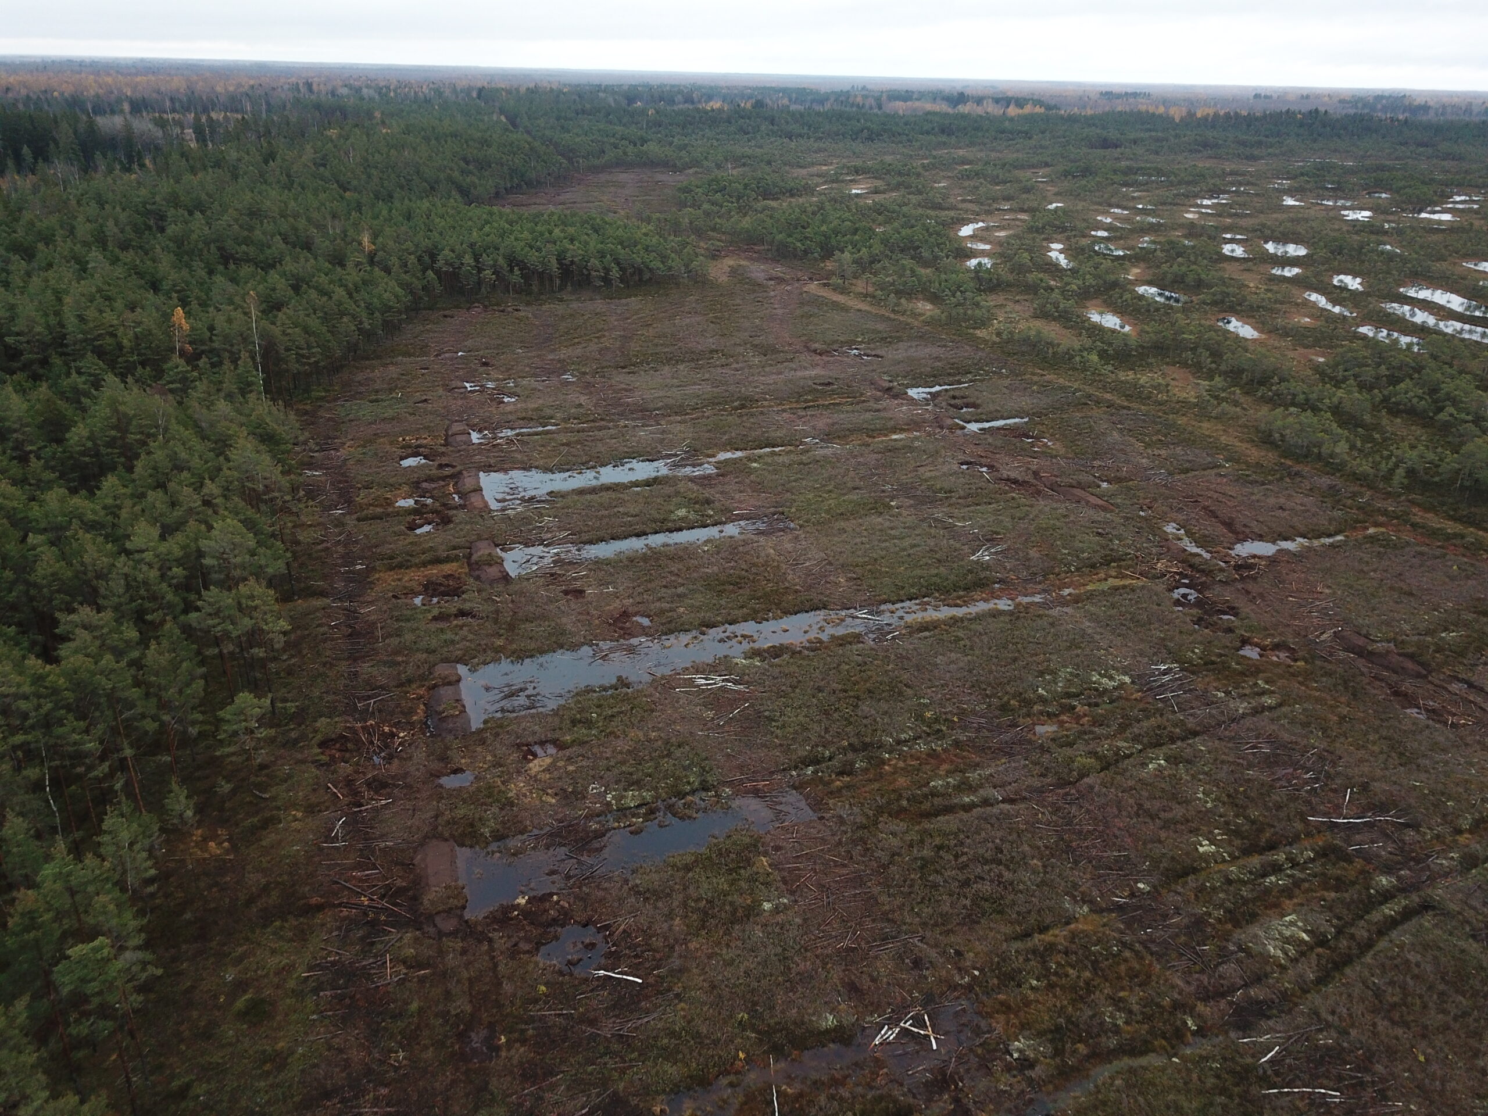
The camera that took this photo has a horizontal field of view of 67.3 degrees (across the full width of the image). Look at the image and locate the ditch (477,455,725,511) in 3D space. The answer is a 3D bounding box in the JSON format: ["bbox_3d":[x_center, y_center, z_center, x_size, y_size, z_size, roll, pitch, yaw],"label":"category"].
[{"bbox_3d":[-16.291,-8.925,130.363,27.259,0.600,12.878,-6,25,-16],"label":"ditch"}]

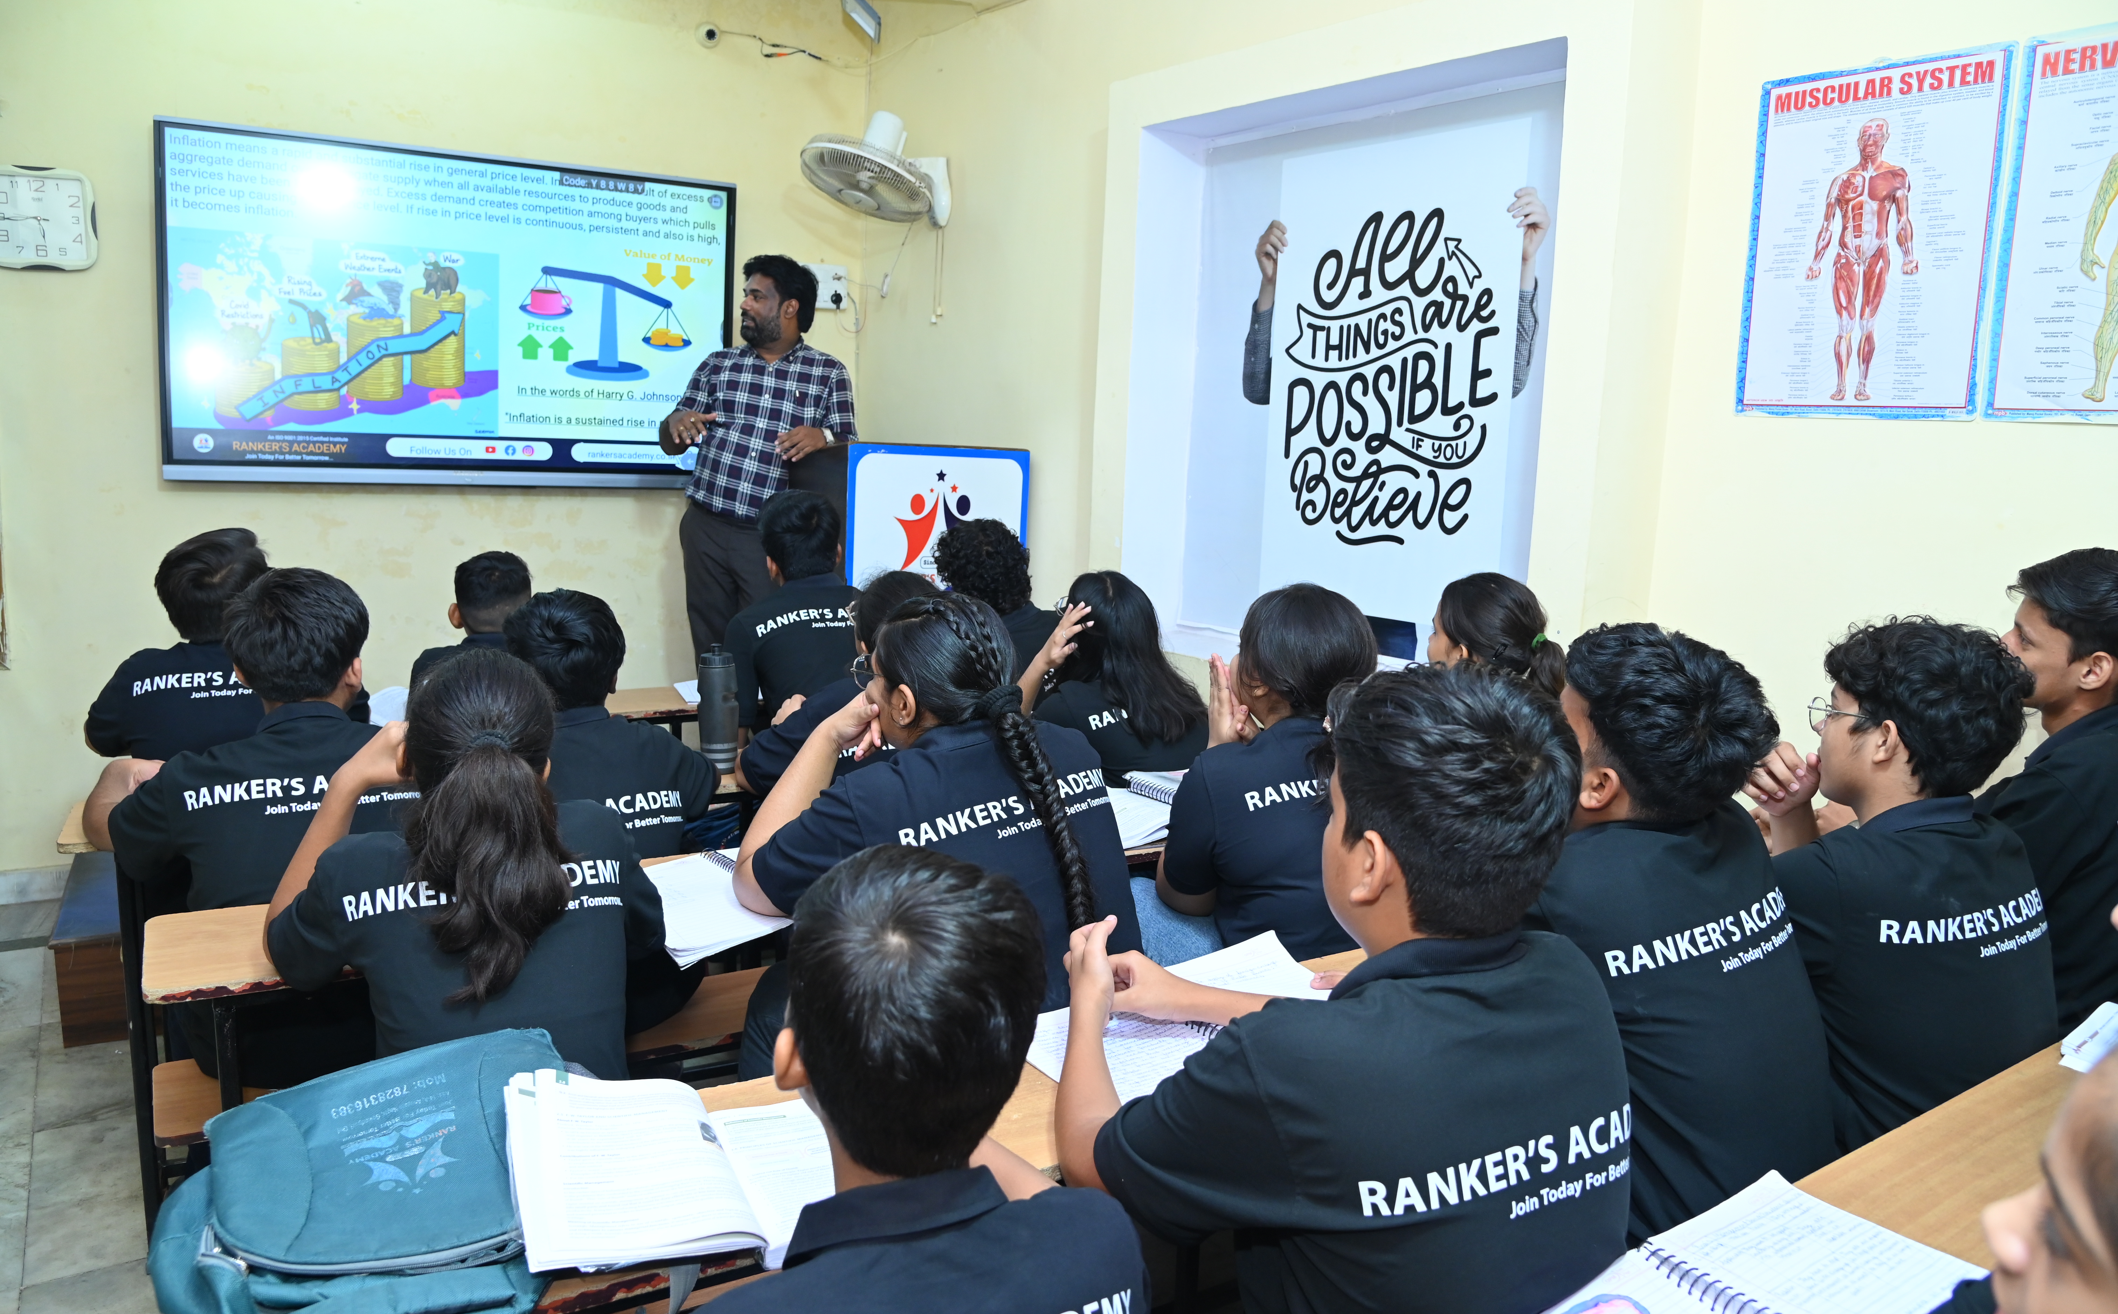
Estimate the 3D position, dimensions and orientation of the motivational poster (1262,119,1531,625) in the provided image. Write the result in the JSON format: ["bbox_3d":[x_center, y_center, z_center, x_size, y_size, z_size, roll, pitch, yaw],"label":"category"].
[{"bbox_3d":[0.733,-0.602,3.150,0.010,1.110,0.700,-4,11,-37],"label":"motivational poster"}]

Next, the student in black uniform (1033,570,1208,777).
[{"bbox_3d":[0.061,0.412,2.838,0.480,1.180,0.710,-2,7,-38],"label":"student in black uniform"}]

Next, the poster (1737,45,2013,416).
[{"bbox_3d":[1.374,-0.703,2.360,0.010,0.600,0.425,-4,11,-37],"label":"poster"}]

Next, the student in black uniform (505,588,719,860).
[{"bbox_3d":[-0.779,0.455,2.265,0.480,1.139,0.710,-2,7,-35],"label":"student in black uniform"}]

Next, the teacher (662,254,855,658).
[{"bbox_3d":[-0.851,-0.249,3.969,0.540,1.733,0.380,2,6,-4],"label":"teacher"}]

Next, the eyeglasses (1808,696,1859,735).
[{"bbox_3d":[0.955,0.077,1.605,0.140,0.045,0.140,-3,10,-34],"label":"eyeglasses"}]

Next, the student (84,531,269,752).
[{"bbox_3d":[-1.596,0.342,2.647,0.500,1.210,0.700,-3,10,-34],"label":"student"}]

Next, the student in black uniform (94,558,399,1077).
[{"bbox_3d":[-1.183,0.433,2.173,0.520,1.210,0.700,-3,10,-34],"label":"student in black uniform"}]

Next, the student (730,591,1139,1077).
[{"bbox_3d":[-0.187,0.488,1.992,0.520,1.176,0.730,-2,7,-38],"label":"student"}]

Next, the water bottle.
[{"bbox_3d":[-0.637,0.101,2.632,0.078,0.246,0.078,-3,10,-34],"label":"water bottle"}]

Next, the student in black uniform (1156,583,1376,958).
[{"bbox_3d":[0.279,0.471,2.280,0.480,1.192,0.710,-2,7,-38],"label":"student in black uniform"}]

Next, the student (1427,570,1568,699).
[{"bbox_3d":[0.633,0.477,2.534,0.450,1.180,0.680,-4,11,-37],"label":"student"}]

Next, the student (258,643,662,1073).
[{"bbox_3d":[-0.726,0.530,1.709,0.500,1.105,0.710,-2,7,-36],"label":"student"}]

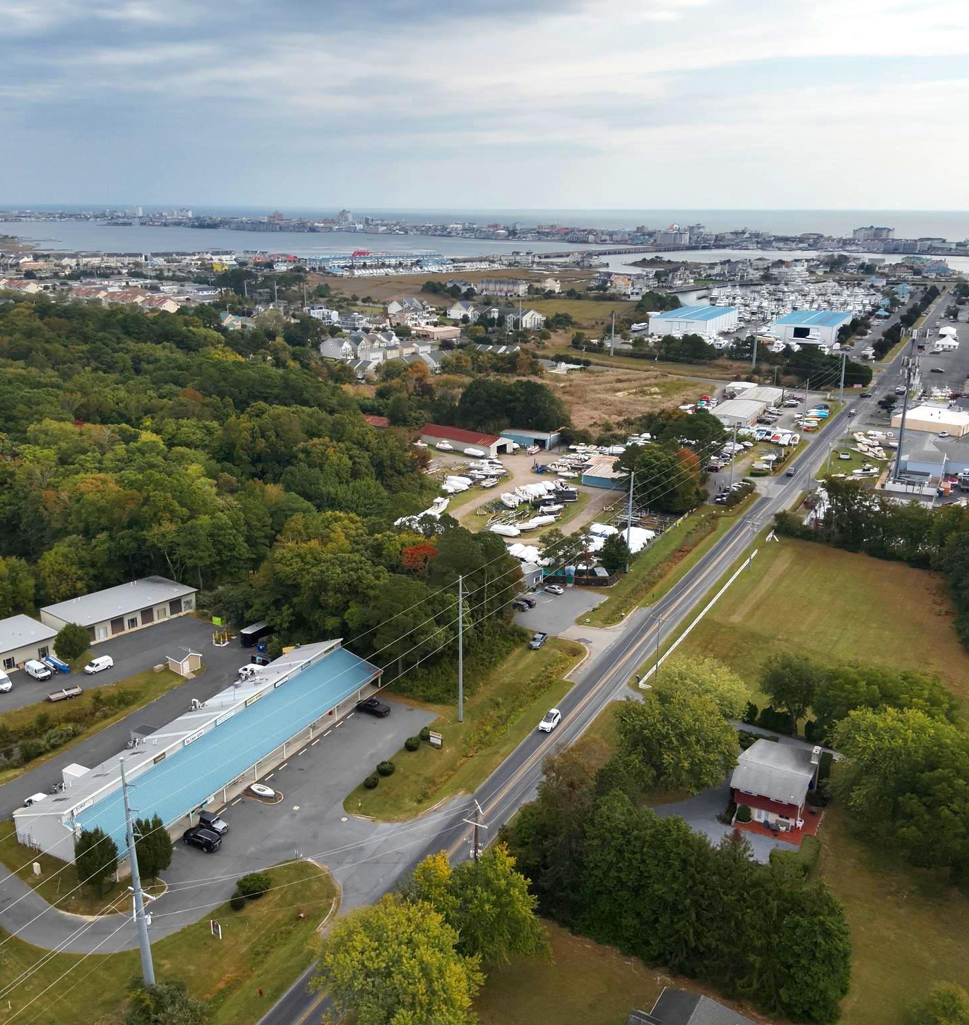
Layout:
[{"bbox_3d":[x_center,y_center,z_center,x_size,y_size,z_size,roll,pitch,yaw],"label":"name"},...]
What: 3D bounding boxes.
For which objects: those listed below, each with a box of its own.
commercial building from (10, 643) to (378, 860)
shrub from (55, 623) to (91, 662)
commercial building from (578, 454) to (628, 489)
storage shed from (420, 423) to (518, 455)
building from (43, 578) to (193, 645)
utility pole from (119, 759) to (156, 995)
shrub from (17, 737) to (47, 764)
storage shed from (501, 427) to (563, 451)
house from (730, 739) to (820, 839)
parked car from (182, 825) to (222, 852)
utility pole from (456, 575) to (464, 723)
[{"bbox_3d":[-38.766,32.459,140.098,18.938,7.509,55.738,10,20,27],"label":"commercial building"},{"bbox_3d":[-73.485,23.343,169.289,6.200,6.600,6.000,-8,20,-24],"label":"shrub"},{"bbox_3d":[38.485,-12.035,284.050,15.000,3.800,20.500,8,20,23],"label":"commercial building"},{"bbox_3d":[-6.705,-24.878,319.866,32.283,5.821,11.117,14,23,37],"label":"storage shed"},{"bbox_3d":[-75.390,19.670,197.280,15.900,4.100,25.700,16,24,40],"label":"building"},{"bbox_3d":[-36.180,38.700,99.190,3.000,28.800,1.400,10,20,27],"label":"utility pole"},{"bbox_3d":[-66.700,35.098,139.618,4.400,2.600,4.100,-9,20,-27],"label":"shrub"},{"bbox_3d":[14.830,-25.099,323.082,18.800,4.400,9.300,7,19,20],"label":"storage shed"},{"bbox_3d":[41.410,39.140,135.550,9.600,6.700,10.500,9,20,25],"label":"house"},{"bbox_3d":[-38.130,43.700,127.690,4.750,1.720,1.920,10,20,27],"label":"parked car"},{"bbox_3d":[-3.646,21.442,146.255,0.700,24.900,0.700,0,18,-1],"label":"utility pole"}]

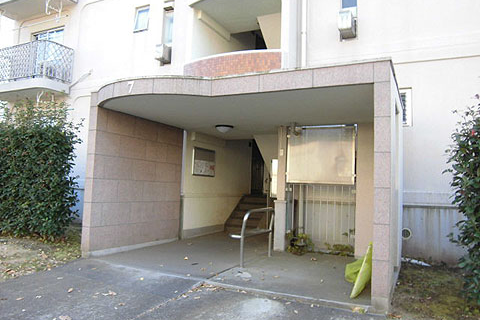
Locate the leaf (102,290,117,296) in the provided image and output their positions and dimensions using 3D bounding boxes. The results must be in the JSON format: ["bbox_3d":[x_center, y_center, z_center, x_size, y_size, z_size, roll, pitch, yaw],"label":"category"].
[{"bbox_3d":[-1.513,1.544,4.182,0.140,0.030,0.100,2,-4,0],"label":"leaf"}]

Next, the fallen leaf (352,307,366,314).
[{"bbox_3d":[1.277,1.598,3.862,0.140,0.040,0.100,2,-4,0],"label":"fallen leaf"}]

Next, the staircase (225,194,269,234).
[{"bbox_3d":[0.295,1.450,9.843,1.030,0.950,1.150,0,-4,27],"label":"staircase"}]

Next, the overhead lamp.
[{"bbox_3d":[-0.304,-0.614,7.164,0.345,0.130,0.345,2,-4,0],"label":"overhead lamp"}]

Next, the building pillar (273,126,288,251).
[{"bbox_3d":[0.818,0.560,7.084,0.190,2.390,0.190,0,-4,27],"label":"building pillar"}]

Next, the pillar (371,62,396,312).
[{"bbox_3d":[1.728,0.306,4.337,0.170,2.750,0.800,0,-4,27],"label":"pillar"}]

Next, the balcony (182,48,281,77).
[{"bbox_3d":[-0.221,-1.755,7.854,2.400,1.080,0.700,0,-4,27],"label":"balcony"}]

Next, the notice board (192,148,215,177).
[{"bbox_3d":[-0.821,0.058,8.647,0.060,0.645,0.970,0,-4,27],"label":"notice board"}]

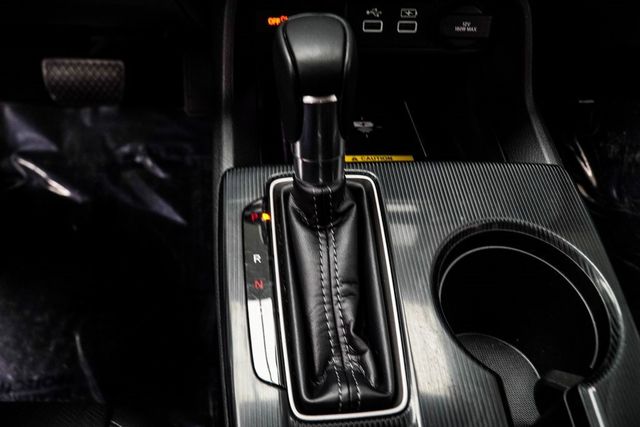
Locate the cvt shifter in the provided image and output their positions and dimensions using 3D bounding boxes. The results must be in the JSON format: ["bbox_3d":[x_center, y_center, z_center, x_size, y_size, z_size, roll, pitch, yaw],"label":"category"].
[{"bbox_3d":[0.014,0.001,0.282,0.069,0.142,0.168,-1,51,-9],"label":"cvt shifter"}]

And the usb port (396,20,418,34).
[{"bbox_3d":[0.068,-0.149,0.422,0.016,0.009,0.010,-1,39,-9],"label":"usb port"}]

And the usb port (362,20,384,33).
[{"bbox_3d":[0.041,-0.148,0.419,0.016,0.009,0.010,-1,39,-9],"label":"usb port"}]

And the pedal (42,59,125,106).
[{"bbox_3d":[-0.342,-0.191,0.779,0.109,0.064,0.025,-1,23,-9],"label":"pedal"}]

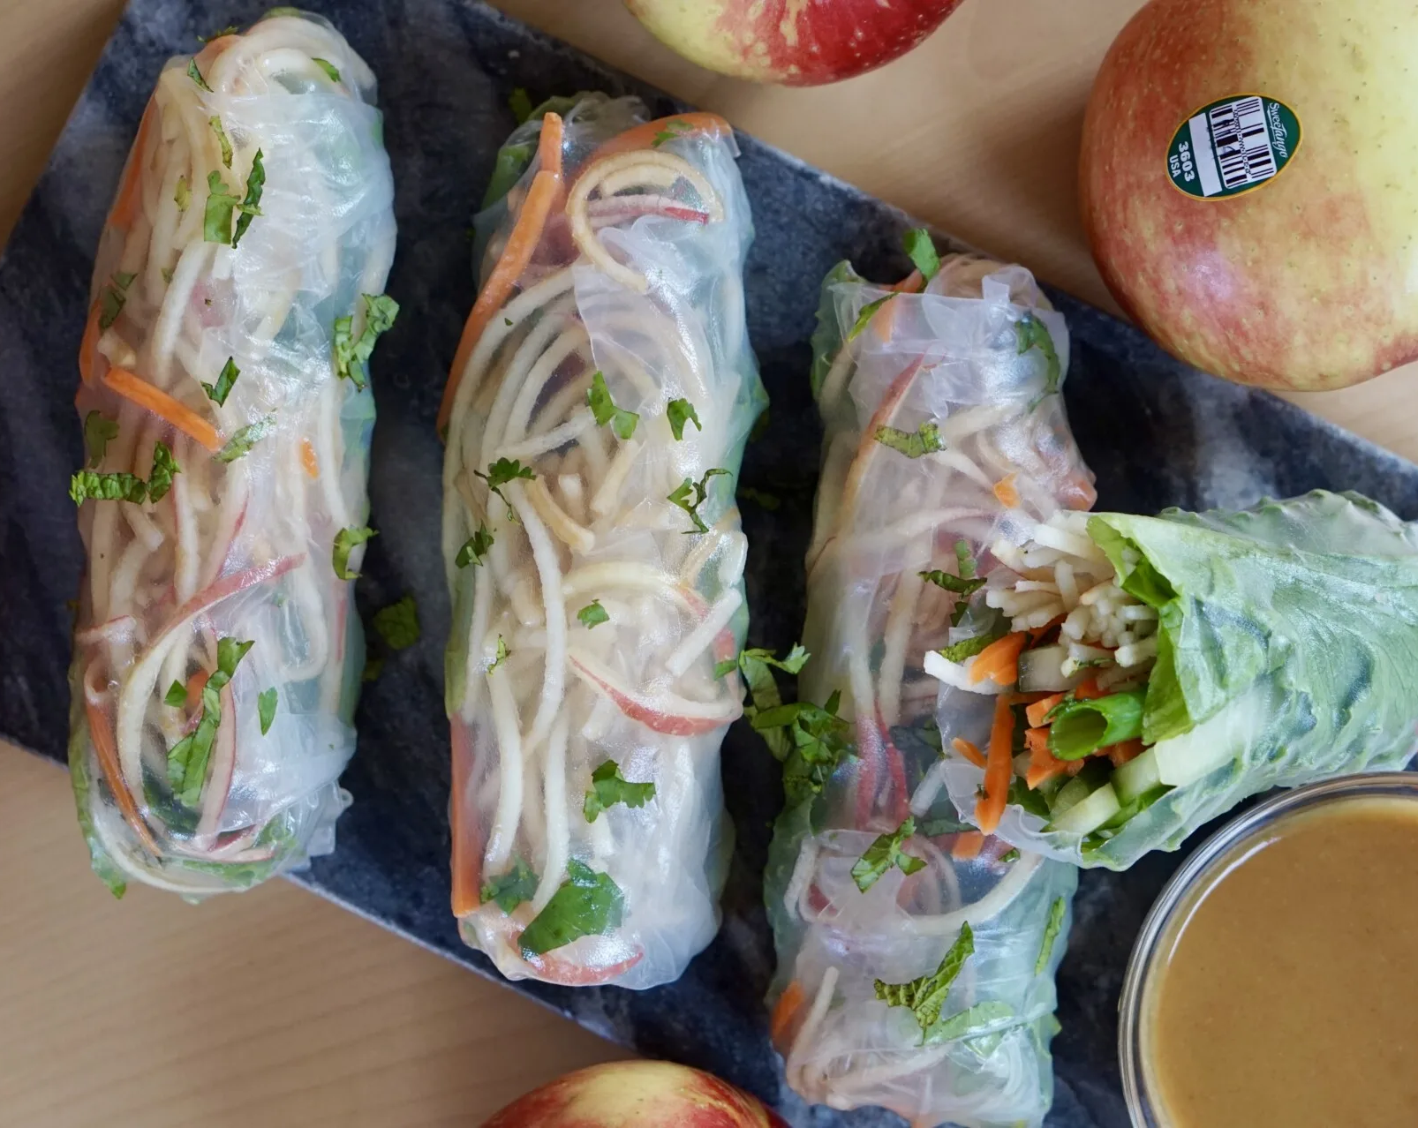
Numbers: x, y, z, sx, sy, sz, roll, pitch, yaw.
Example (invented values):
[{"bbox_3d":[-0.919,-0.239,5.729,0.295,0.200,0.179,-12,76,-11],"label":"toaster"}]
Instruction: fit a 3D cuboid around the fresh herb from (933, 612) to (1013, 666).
[{"bbox_3d":[0.044,0.012,0.584,0.014,0.004,0.005,-28,87,-1],"label":"fresh herb"}]

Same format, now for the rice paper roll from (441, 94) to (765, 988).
[{"bbox_3d":[-0.017,-0.004,0.605,0.052,0.043,0.152,2,87,0],"label":"rice paper roll"}]

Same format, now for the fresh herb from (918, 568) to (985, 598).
[{"bbox_3d":[0.040,0.003,0.583,0.011,0.004,0.004,10,87,0],"label":"fresh herb"}]

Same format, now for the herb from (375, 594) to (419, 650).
[{"bbox_3d":[-0.055,0.010,0.624,0.007,0.003,0.009,25,87,1],"label":"herb"}]

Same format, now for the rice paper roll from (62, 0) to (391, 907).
[{"bbox_3d":[-0.081,-0.019,0.605,0.051,0.043,0.149,5,87,0],"label":"rice paper roll"}]

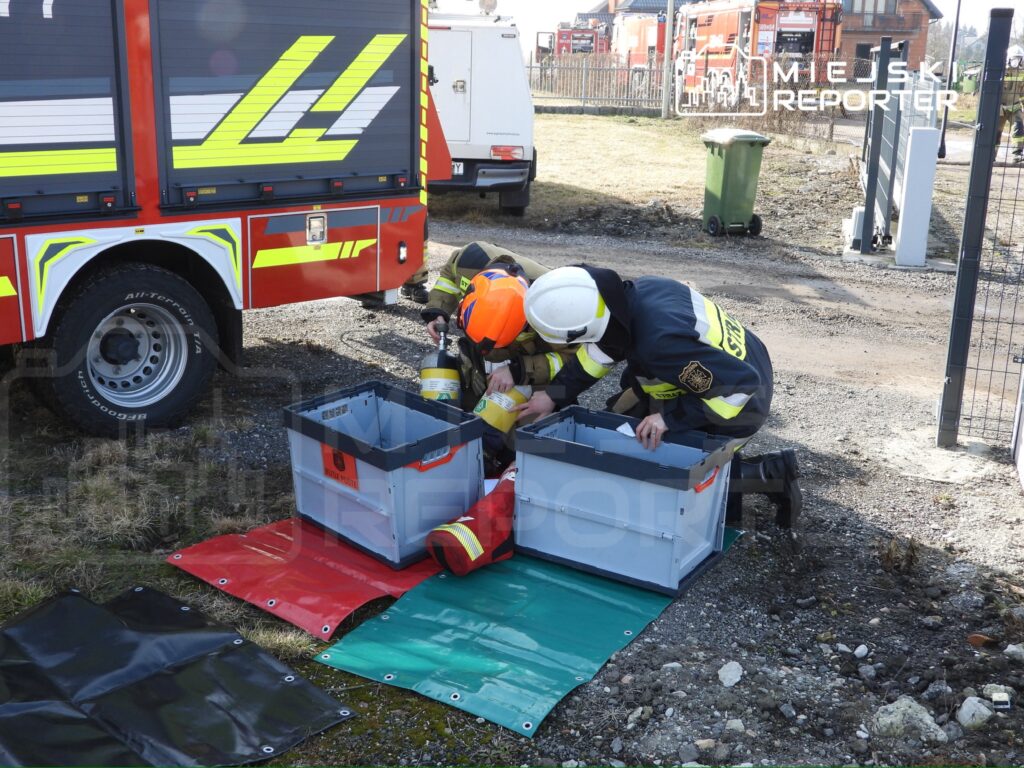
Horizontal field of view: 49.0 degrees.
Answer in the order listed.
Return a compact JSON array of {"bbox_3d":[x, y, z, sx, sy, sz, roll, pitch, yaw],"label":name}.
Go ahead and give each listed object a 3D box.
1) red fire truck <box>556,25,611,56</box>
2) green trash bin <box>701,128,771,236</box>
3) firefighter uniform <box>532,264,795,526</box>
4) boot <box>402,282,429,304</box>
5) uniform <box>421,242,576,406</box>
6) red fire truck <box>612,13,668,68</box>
[{"bbox_3d":[3.314,-15.513,53.360,2.420,3.000,7.200,1,16,1],"label":"red fire truck"},{"bbox_3d":[2.090,-1.907,10.639,0.475,0.965,0.540,-4,17,-15],"label":"green trash bin"},{"bbox_3d":[0.540,0.033,4.108,0.980,0.860,0.600,3,17,8],"label":"firefighter uniform"},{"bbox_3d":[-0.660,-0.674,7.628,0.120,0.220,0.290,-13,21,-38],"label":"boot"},{"bbox_3d":[0.021,-0.129,4.614,0.650,0.870,0.880,7,18,21],"label":"uniform"},{"bbox_3d":[6.861,-15.257,52.267,2.500,3.200,7.600,-3,17,-11],"label":"red fire truck"}]

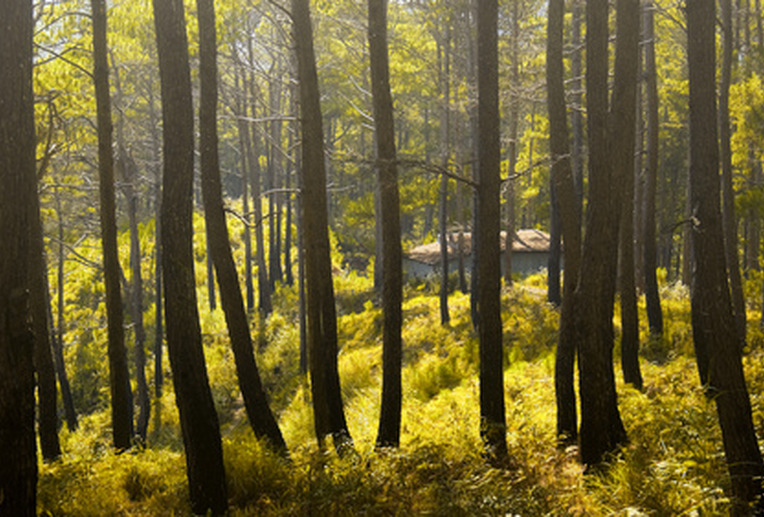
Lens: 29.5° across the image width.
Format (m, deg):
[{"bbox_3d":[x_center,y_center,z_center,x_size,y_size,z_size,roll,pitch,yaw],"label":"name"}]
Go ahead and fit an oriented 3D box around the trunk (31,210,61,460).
[{"bbox_3d":[-4.058,0.934,17.500,0.241,2.980,0.230,-2,2,0],"label":"trunk"}]

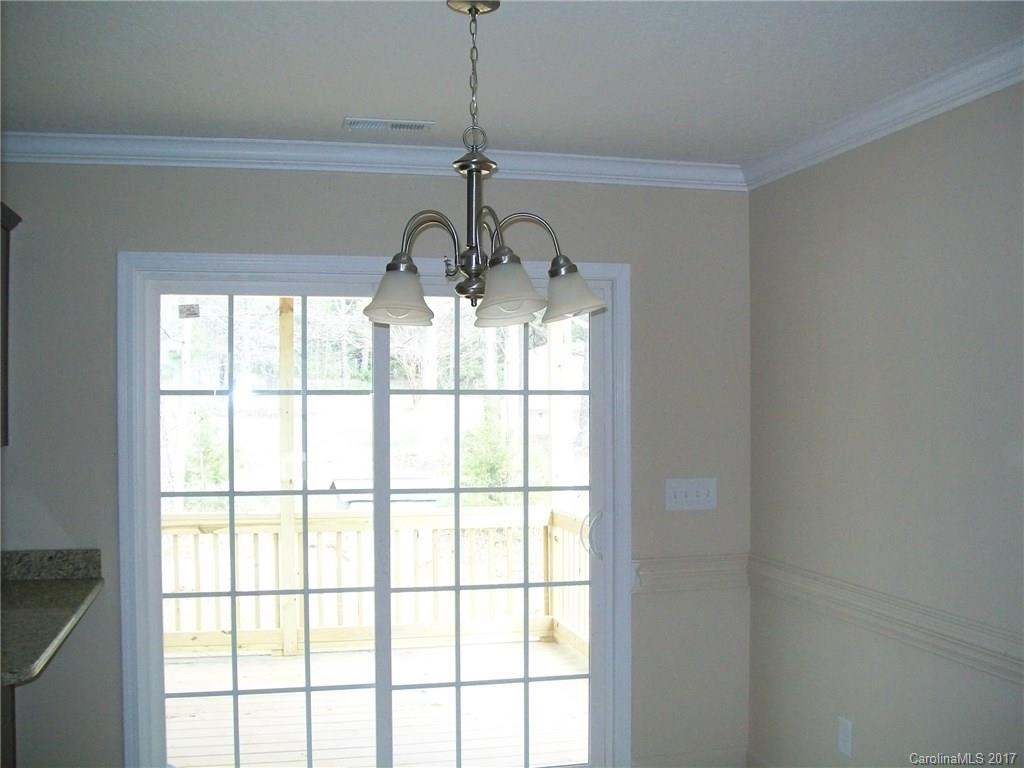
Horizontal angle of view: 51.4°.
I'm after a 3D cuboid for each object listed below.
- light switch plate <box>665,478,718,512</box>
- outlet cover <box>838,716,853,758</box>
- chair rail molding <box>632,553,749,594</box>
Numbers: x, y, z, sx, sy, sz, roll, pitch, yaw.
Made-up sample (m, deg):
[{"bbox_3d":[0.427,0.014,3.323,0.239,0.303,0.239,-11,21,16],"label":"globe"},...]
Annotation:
[{"bbox_3d":[0.697,0.432,4.144,0.212,0.121,0.009,0,-1,-14],"label":"light switch plate"},{"bbox_3d":[1.091,1.154,3.484,0.007,0.119,0.076,0,-1,-14],"label":"outlet cover"},{"bbox_3d":[0.688,0.735,4.129,0.480,0.136,0.028,0,-1,-14],"label":"chair rail molding"}]

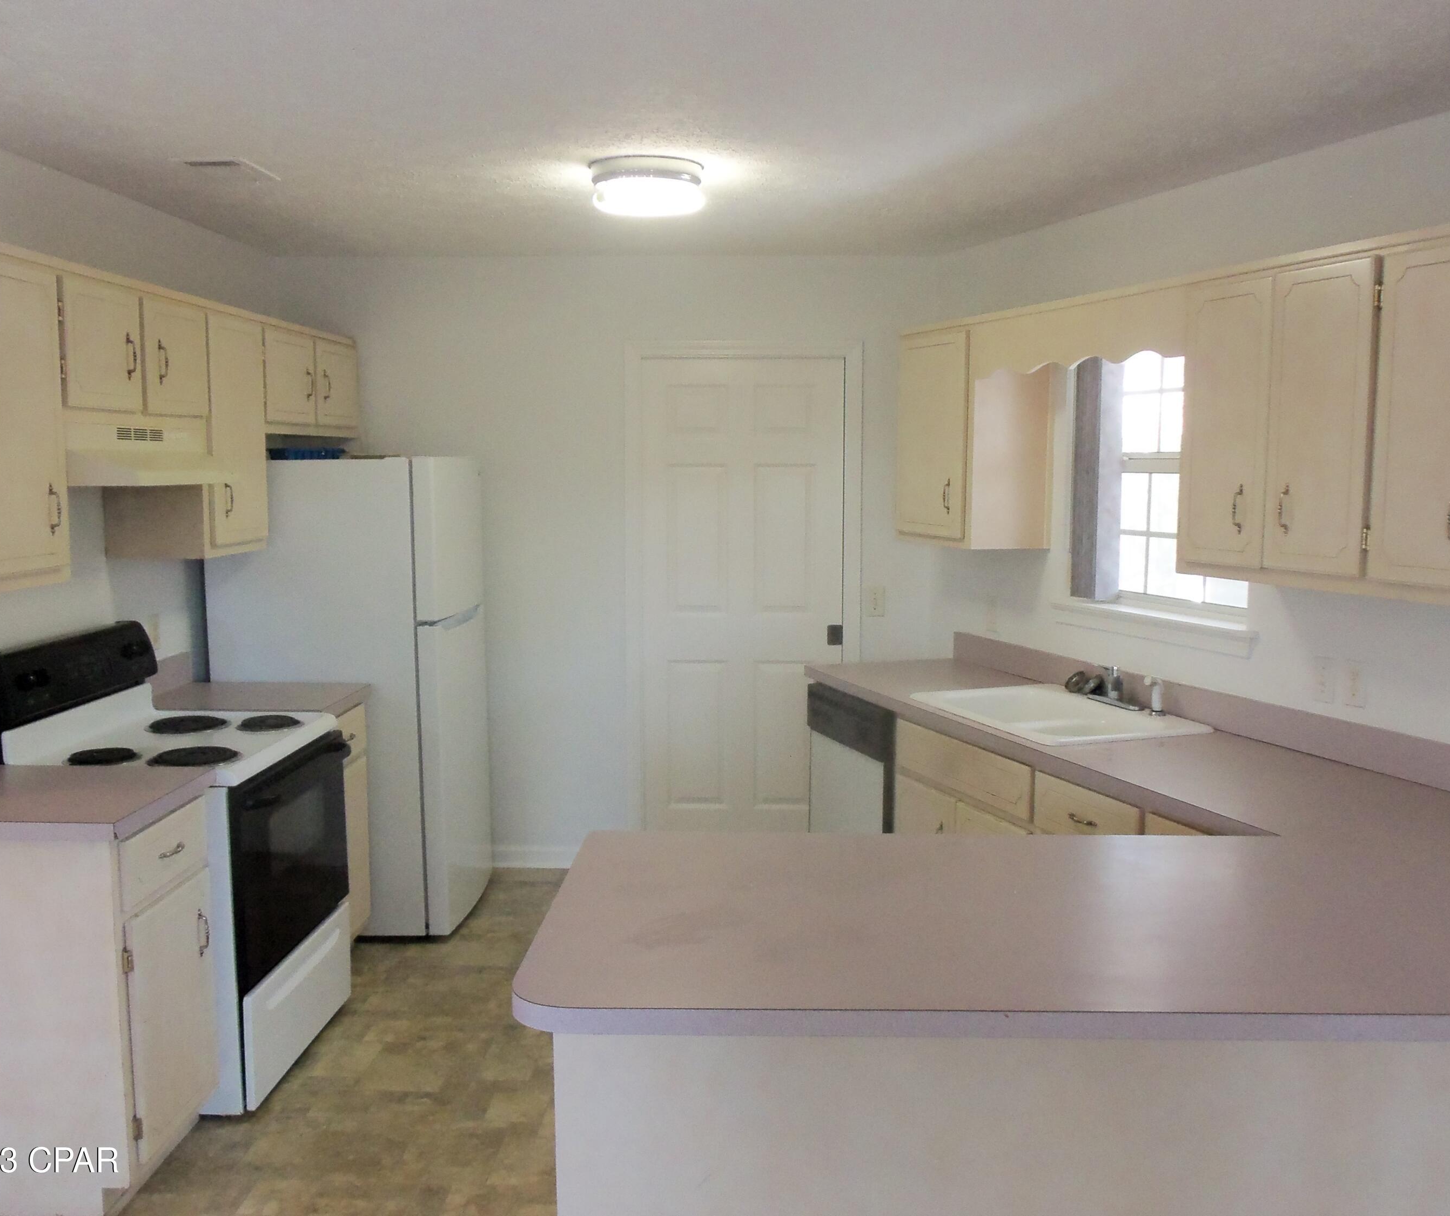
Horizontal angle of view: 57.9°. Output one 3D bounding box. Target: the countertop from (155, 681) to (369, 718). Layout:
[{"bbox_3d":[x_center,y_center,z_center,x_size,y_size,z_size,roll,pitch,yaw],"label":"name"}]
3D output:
[{"bbox_3d":[-1.506,0.303,4.216,0.626,0.040,0.485,0,6,3],"label":"countertop"}]

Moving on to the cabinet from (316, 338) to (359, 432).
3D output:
[{"bbox_3d":[-1.612,-0.836,4.995,0.318,0.343,0.444,0,6,3],"label":"cabinet"}]

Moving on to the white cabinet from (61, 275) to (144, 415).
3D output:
[{"bbox_3d":[-1.706,-0.653,3.313,0.318,0.333,0.389,0,6,3],"label":"white cabinet"}]

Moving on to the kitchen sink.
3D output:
[{"bbox_3d":[0.972,0.393,3.925,0.550,0.182,0.848,-3,7,-21],"label":"kitchen sink"}]

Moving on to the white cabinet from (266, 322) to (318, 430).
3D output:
[{"bbox_3d":[-1.637,-0.785,4.537,0.318,0.343,0.480,0,6,3],"label":"white cabinet"}]

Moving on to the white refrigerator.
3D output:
[{"bbox_3d":[-1.335,0.288,4.886,0.853,1.677,0.737,0,6,3],"label":"white refrigerator"}]

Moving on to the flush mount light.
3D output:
[{"bbox_3d":[-0.210,-1.148,3.614,0.308,0.116,0.313,0,6,3],"label":"flush mount light"}]

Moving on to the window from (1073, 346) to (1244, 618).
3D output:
[{"bbox_3d":[1.306,-0.410,3.929,0.101,0.848,0.833,-3,7,-21],"label":"window"}]

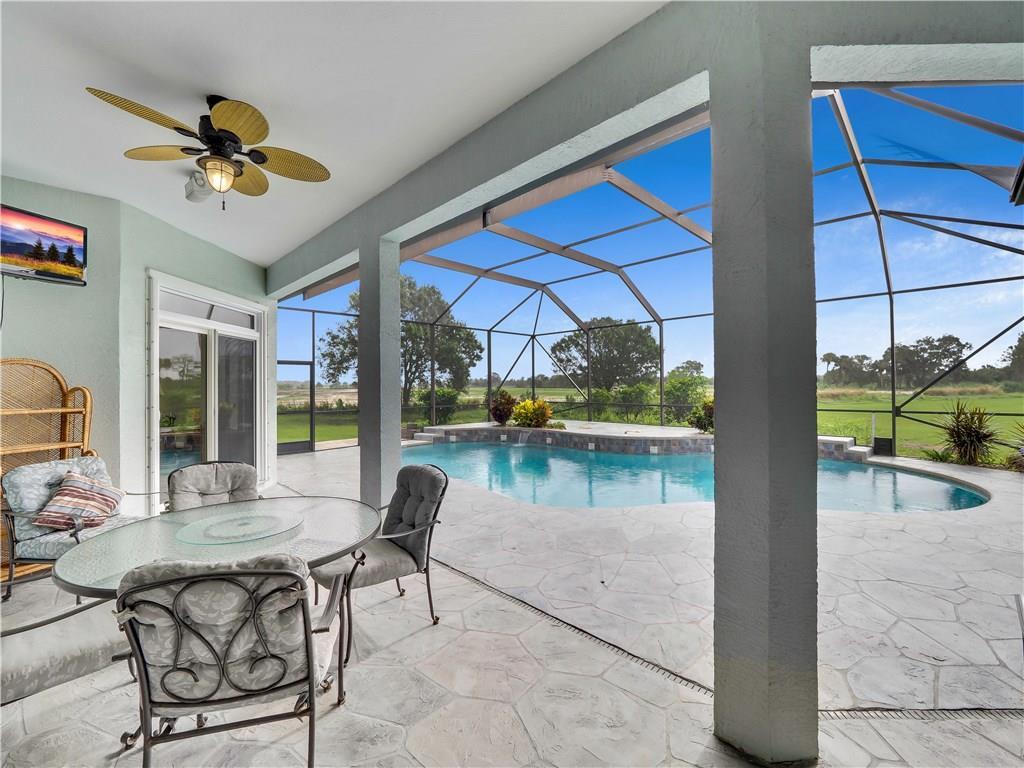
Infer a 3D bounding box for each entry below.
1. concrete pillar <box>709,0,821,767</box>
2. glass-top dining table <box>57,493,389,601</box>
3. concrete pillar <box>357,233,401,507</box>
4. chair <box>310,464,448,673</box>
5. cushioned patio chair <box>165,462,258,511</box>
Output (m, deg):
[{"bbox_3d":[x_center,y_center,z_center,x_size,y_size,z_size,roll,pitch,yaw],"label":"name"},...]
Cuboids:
[{"bbox_3d":[1.071,0.064,1.809,0.340,2.930,0.280,-1,-1,19],"label":"concrete pillar"},{"bbox_3d":[-1.549,1.193,2.378,1.540,0.730,1.450,-1,-1,13],"label":"glass-top dining table"},{"bbox_3d":[-1.267,0.126,3.993,0.430,2.890,0.210,-1,-1,44],"label":"concrete pillar"},{"bbox_3d":[-0.856,1.065,2.690,0.670,0.980,0.600,0,-1,-41],"label":"chair"},{"bbox_3d":[-2.080,1.078,2.900,0.600,0.980,0.660,0,-1,-38],"label":"cushioned patio chair"}]

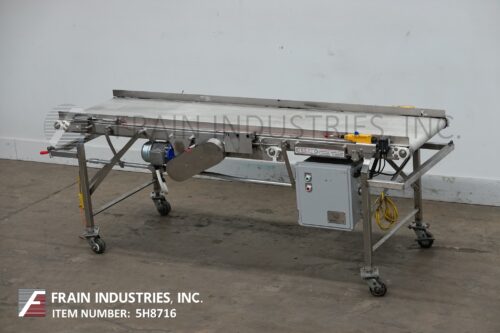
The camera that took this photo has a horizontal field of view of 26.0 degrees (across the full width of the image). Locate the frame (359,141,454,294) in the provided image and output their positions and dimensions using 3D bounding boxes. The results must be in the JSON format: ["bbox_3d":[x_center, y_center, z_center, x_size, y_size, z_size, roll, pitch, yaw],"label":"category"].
[{"bbox_3d":[0.972,0.290,6.464,0.296,0.762,0.863,5,19,30],"label":"frame"}]

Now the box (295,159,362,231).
[{"bbox_3d":[0.482,0.149,6.381,0.357,0.389,0.185,5,19,30],"label":"box"}]

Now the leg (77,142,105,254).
[{"bbox_3d":[-1.060,0.225,7.213,0.130,0.770,0.109,5,19,30],"label":"leg"}]

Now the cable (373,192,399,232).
[{"bbox_3d":[0.769,0.255,6.139,0.120,0.218,0.078,5,19,30],"label":"cable"}]

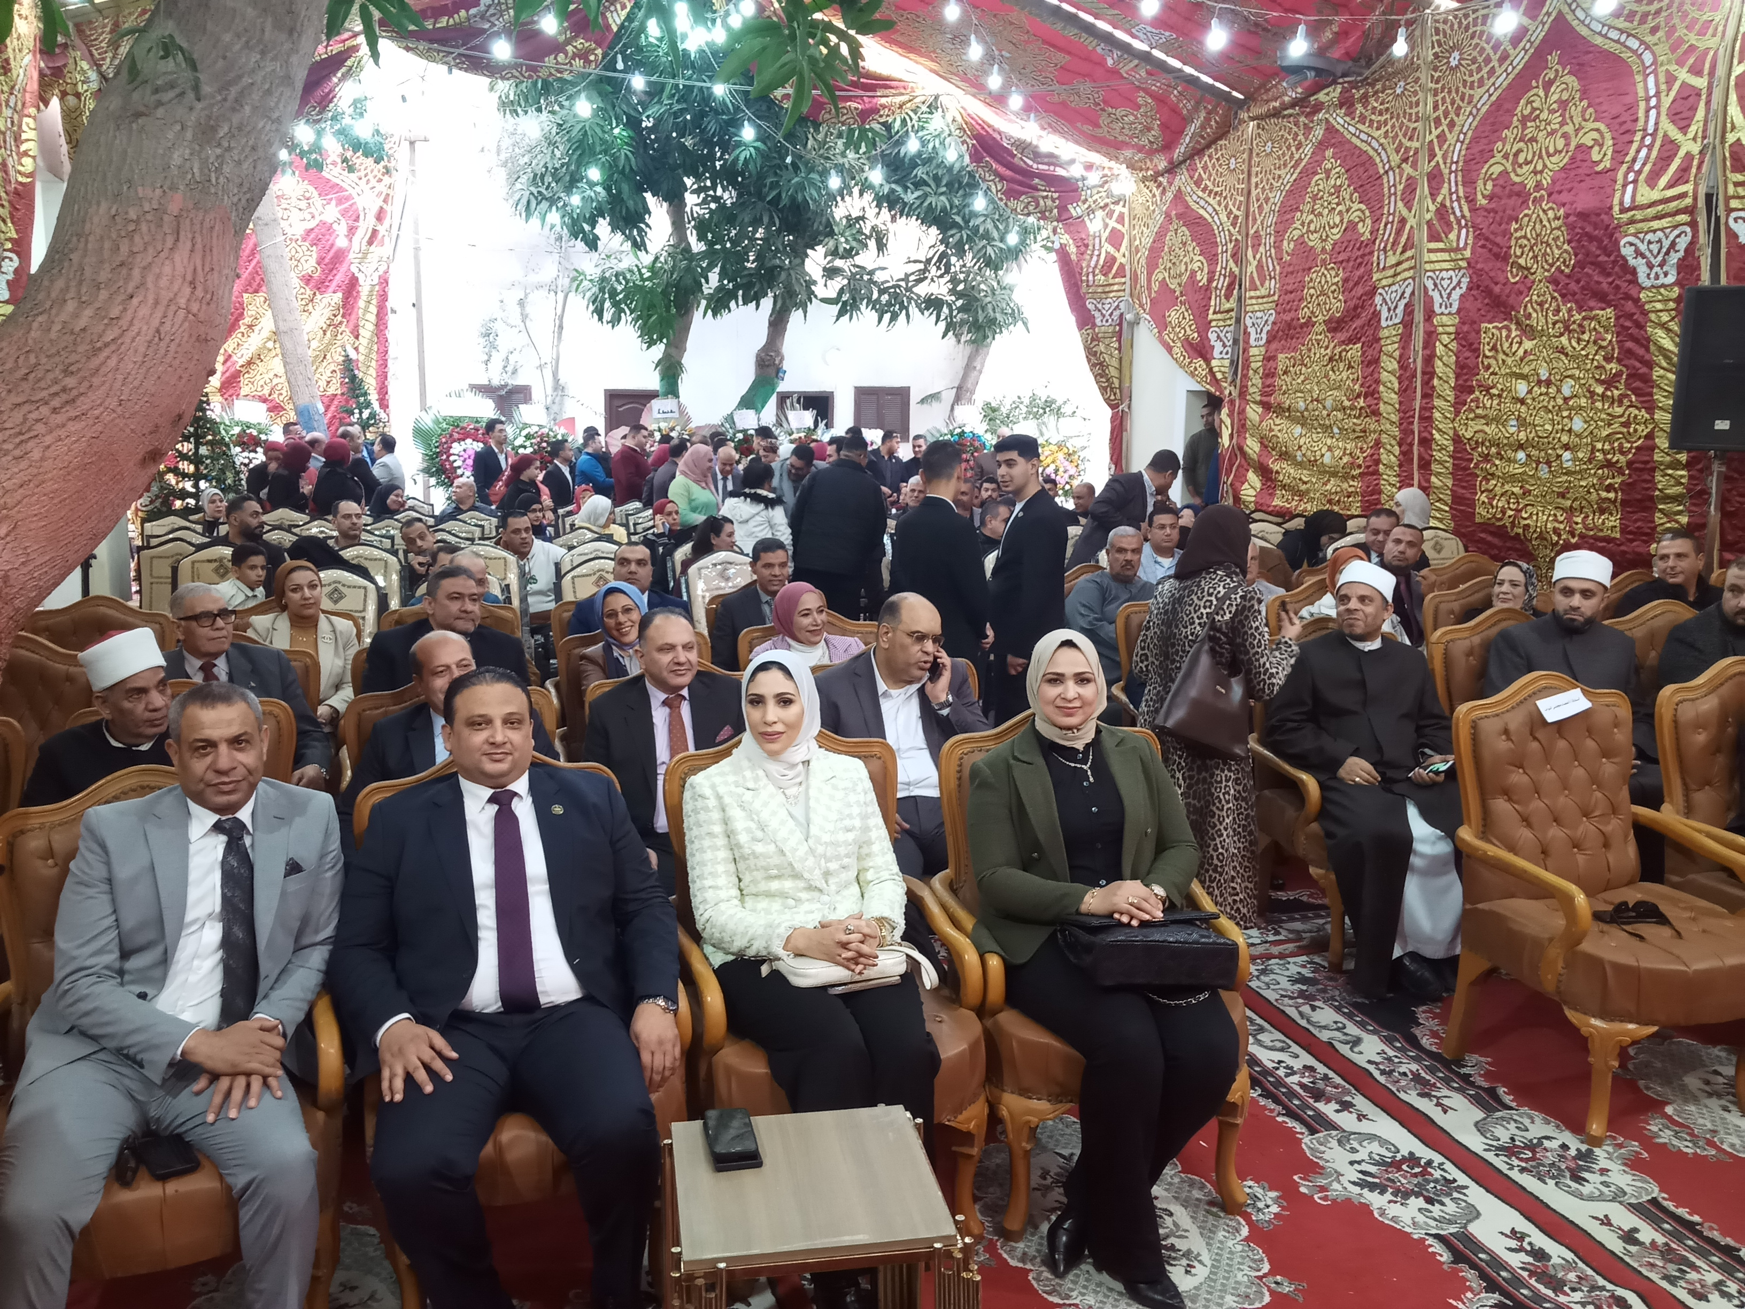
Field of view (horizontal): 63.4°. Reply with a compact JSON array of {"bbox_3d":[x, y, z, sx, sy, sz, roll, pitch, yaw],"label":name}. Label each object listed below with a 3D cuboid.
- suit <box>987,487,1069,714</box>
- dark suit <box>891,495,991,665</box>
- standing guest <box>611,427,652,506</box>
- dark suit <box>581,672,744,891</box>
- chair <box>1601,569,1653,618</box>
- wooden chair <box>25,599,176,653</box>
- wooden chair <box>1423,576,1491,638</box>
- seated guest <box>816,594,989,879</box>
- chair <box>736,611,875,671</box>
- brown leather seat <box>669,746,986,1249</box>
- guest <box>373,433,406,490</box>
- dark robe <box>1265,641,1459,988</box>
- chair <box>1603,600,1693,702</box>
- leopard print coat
[{"bbox_3d":[0.678,0.014,6.186,0.340,1.480,0.500,-3,10,-16],"label":"suit"},{"bbox_3d":[0.306,0.000,6.279,0.460,1.420,0.300,3,10,20],"label":"dark suit"},{"bbox_3d":[-2.197,-1.214,12.977,0.360,1.770,0.520,0,9,-2],"label":"standing guest"},{"bbox_3d":[-0.509,0.584,3.866,0.570,1.020,0.750,-4,10,-20],"label":"dark suit"},{"bbox_3d":[3.955,0.161,6.909,0.670,1.090,0.720,-3,10,-17],"label":"chair"},{"bbox_3d":[-3.034,0.371,5.439,0.670,1.120,0.740,-2,10,-10],"label":"wooden chair"},{"bbox_3d":[2.881,0.232,6.189,0.640,1.080,0.700,-1,9,-6],"label":"wooden chair"},{"bbox_3d":[0.167,0.499,3.863,0.600,1.320,0.820,-4,10,-20],"label":"seated guest"},{"bbox_3d":[-0.159,0.395,5.284,0.640,1.080,0.700,-3,10,-18],"label":"chair"},{"bbox_3d":[-0.140,0.751,3.305,0.670,1.090,0.720,-3,10,-17],"label":"brown leather seat"},{"bbox_3d":[-4.696,-1.276,13.739,0.320,1.713,0.480,4,10,23],"label":"guest"},{"bbox_3d":[1.644,0.489,4.730,0.600,1.080,0.710,-2,10,-10],"label":"dark robe"},{"bbox_3d":[3.415,0.358,5.705,0.670,1.090,0.720,-3,10,-17],"label":"chair"},{"bbox_3d":[1.240,0.332,5.091,0.500,1.320,0.430,5,11,28],"label":"leopard print coat"}]

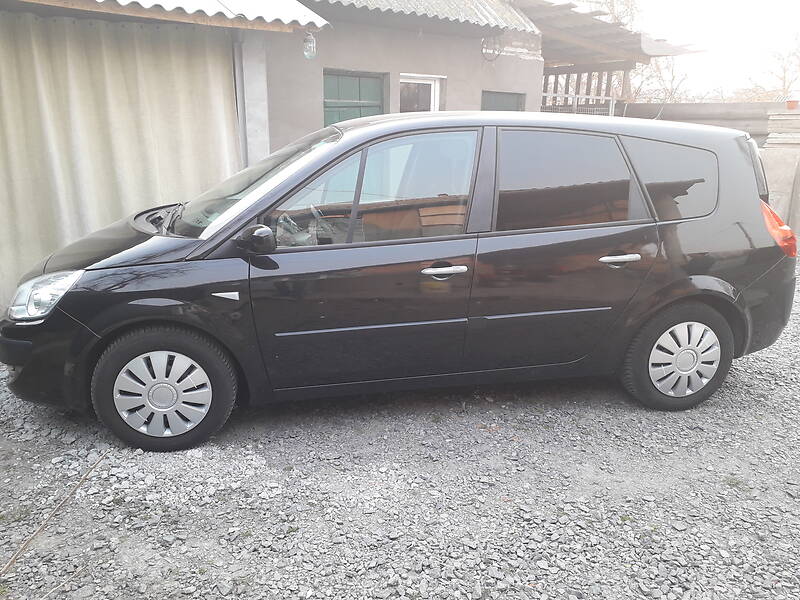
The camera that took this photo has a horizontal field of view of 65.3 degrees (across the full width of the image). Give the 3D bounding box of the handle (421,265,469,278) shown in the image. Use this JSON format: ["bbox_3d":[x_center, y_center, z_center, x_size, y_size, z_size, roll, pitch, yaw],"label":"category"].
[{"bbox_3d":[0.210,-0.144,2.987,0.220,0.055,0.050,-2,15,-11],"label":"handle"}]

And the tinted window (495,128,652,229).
[{"bbox_3d":[0.876,-0.615,3.179,0.830,0.510,0.050,-3,-5,-12],"label":"tinted window"}]

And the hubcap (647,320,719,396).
[{"bbox_3d":[1.573,0.331,3.438,0.437,0.437,0.060,-2,15,-11],"label":"hubcap"}]

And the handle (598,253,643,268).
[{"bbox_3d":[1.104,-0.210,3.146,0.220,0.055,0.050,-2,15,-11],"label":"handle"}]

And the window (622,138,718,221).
[{"bbox_3d":[1.463,-0.639,3.304,0.550,0.460,0.050,-4,-5,-15],"label":"window"}]

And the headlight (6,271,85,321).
[{"bbox_3d":[-1.655,-0.031,2.912,0.410,0.260,0.360,-2,15,-11],"label":"headlight"}]

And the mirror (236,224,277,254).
[{"bbox_3d":[-0.633,-0.269,2.756,0.165,0.140,0.220,-2,15,-11],"label":"mirror"}]

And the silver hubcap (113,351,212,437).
[{"bbox_3d":[-1.115,0.448,2.938,0.437,0.437,0.060,-2,15,-11],"label":"silver hubcap"}]

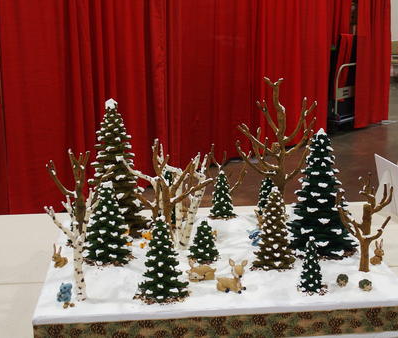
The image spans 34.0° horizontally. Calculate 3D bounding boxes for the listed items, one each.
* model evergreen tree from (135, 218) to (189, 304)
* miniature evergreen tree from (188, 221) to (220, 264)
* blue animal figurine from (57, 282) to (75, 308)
[{"bbox_3d":[-0.092,0.212,1.596,0.137,0.196,0.137,-1,14,-5],"label":"model evergreen tree"},{"bbox_3d":[0.012,0.199,1.822,0.089,0.110,0.089,-1,14,-5],"label":"miniature evergreen tree"},{"bbox_3d":[-0.323,0.297,1.569,0.036,0.044,0.034,12,18,39],"label":"blue animal figurine"}]

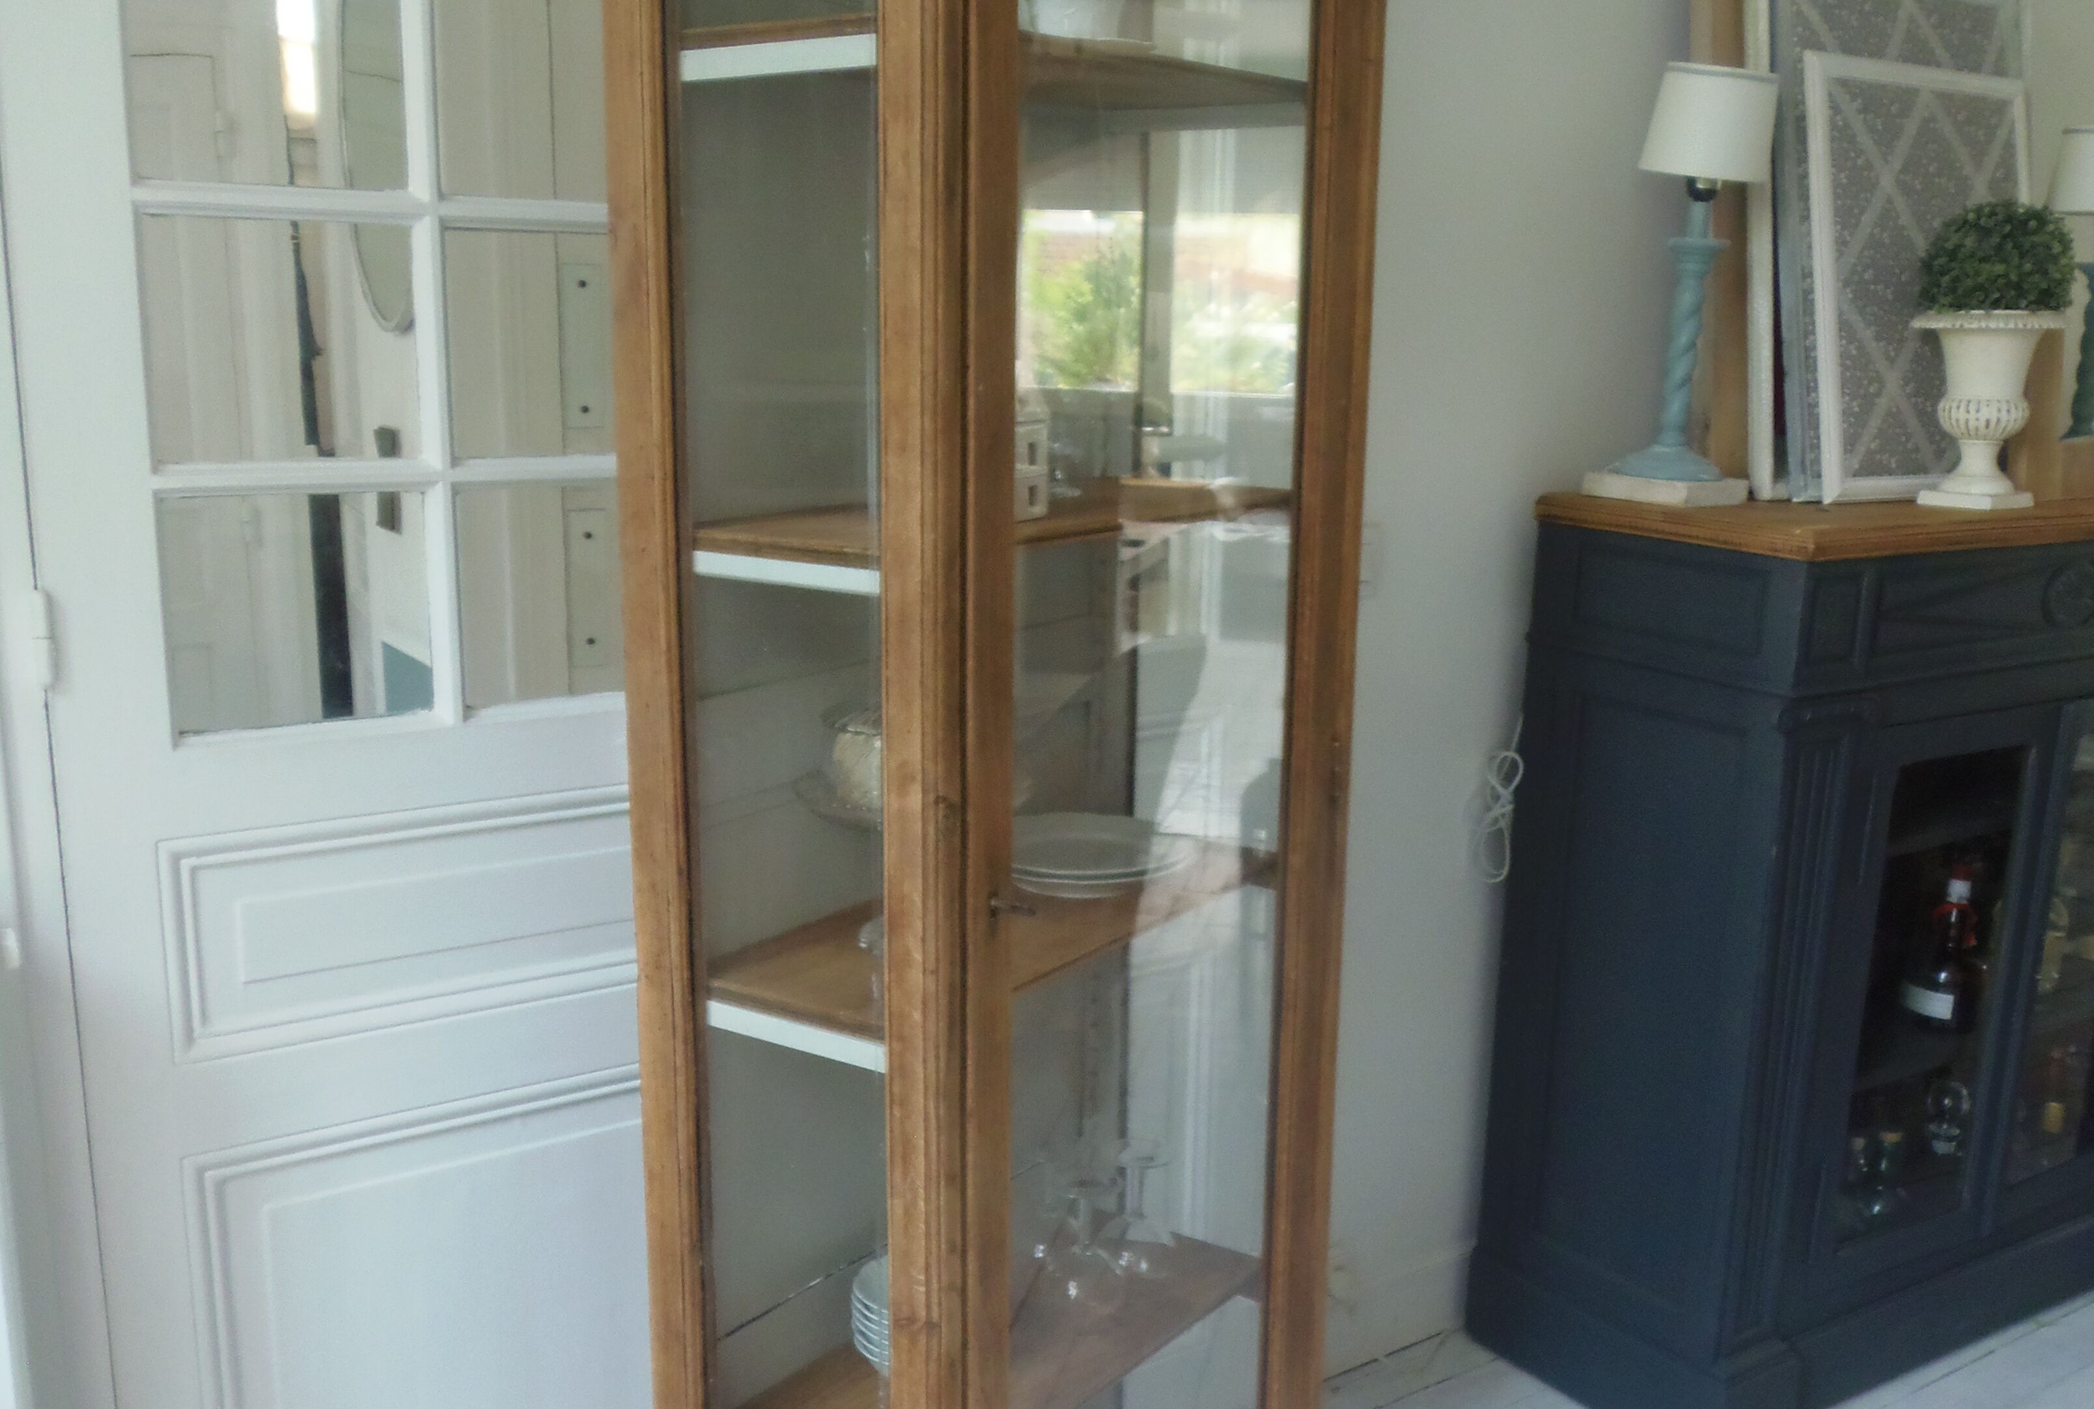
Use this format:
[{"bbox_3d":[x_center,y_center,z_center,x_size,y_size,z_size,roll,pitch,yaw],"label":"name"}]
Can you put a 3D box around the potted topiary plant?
[{"bbox_3d":[1.197,-0.441,2.446,0.196,0.377,0.196,-7,14,-33],"label":"potted topiary plant"}]

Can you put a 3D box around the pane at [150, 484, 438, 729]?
[{"bbox_3d":[-0.637,-0.082,1.657,0.220,0.206,0.020,-7,14,-33],"label":"pane"}]

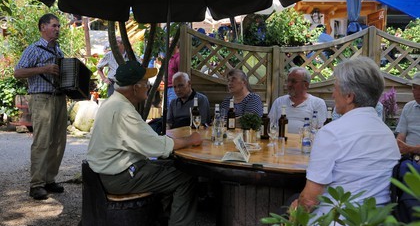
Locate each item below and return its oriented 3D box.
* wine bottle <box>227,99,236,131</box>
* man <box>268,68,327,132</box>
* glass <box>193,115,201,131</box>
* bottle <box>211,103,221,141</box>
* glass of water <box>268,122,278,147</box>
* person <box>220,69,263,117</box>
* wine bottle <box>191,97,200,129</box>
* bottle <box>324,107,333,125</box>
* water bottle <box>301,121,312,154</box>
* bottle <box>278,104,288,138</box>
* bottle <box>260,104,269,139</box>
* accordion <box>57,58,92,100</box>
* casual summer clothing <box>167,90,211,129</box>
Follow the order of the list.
[{"bbox_3d":[0.192,0.011,3.830,0.068,0.262,0.068,2,6,3],"label":"wine bottle"},{"bbox_3d":[0.666,0.264,3.643,0.560,1.280,0.800,3,6,19],"label":"man"},{"bbox_3d":[-0.102,0.092,3.480,0.066,0.155,0.066,1,6,-2],"label":"glass"},{"bbox_3d":[0.040,0.080,3.034,0.067,0.272,0.067,1,6,1],"label":"bottle"},{"bbox_3d":[0.429,0.143,2.980,0.067,0.166,0.067,2,5,0],"label":"glass of water"},{"bbox_3d":[0.246,0.252,3.908,0.500,1.271,0.780,3,5,9],"label":"person"},{"bbox_3d":[-0.116,0.008,3.742,0.067,0.265,0.067,2,5,0],"label":"wine bottle"},{"bbox_3d":[0.838,0.095,3.142,0.067,0.265,0.067,2,5,0],"label":"bottle"},{"bbox_3d":[0.615,0.141,2.804,0.063,0.220,0.063,3,6,12],"label":"water bottle"},{"bbox_3d":[0.555,0.070,3.320,0.068,0.260,0.068,2,6,10],"label":"bottle"},{"bbox_3d":[0.425,0.064,3.339,0.068,0.262,0.068,2,6,7],"label":"bottle"},{"bbox_3d":[-1.302,-0.332,4.270,0.200,0.320,0.400,3,-6,10],"label":"accordion"},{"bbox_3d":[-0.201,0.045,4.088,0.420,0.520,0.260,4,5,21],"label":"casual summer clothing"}]

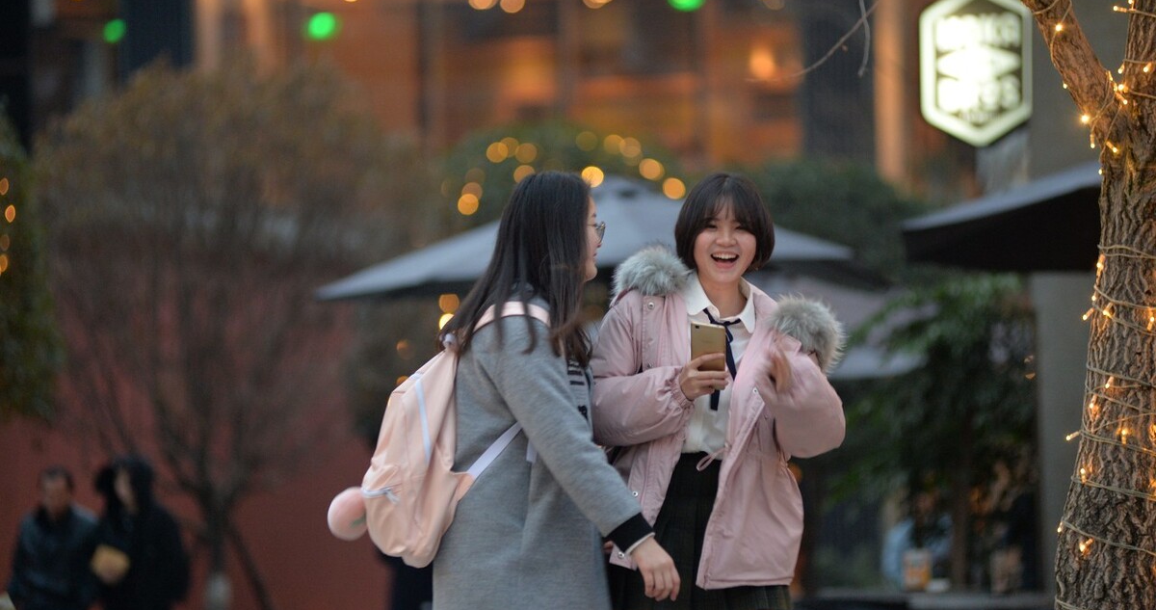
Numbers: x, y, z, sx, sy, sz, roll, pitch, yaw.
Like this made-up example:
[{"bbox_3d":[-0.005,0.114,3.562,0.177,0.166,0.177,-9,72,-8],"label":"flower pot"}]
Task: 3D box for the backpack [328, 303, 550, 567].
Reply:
[{"bbox_3d":[-0.303,0.274,13.400,0.370,0.530,0.300,5,-3,-13],"label":"backpack"}]

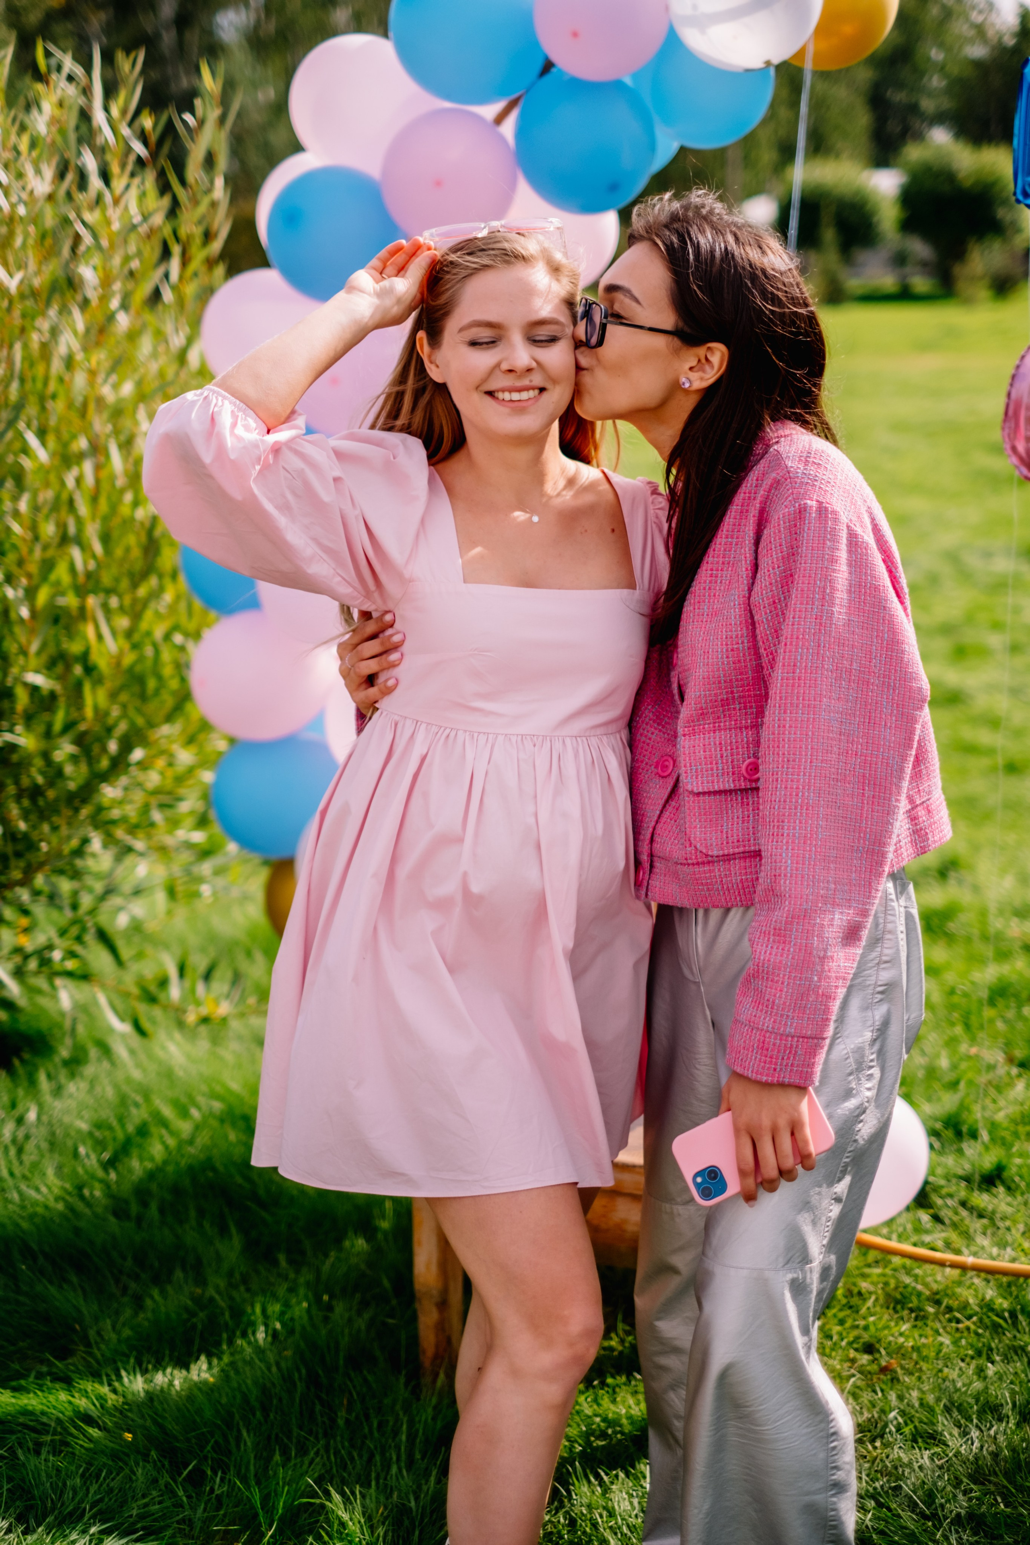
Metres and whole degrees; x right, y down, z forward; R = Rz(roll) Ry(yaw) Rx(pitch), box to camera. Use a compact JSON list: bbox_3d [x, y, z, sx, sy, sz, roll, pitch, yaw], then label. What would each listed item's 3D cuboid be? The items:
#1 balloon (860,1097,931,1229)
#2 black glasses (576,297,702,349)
[{"bbox_3d":[0.544,0.615,3.650,0.240,0.240,0.240,0,13,0],"label":"balloon"},{"bbox_3d":[0.144,-0.443,2.292,0.143,0.050,0.140,7,12,-12],"label":"black glasses"}]

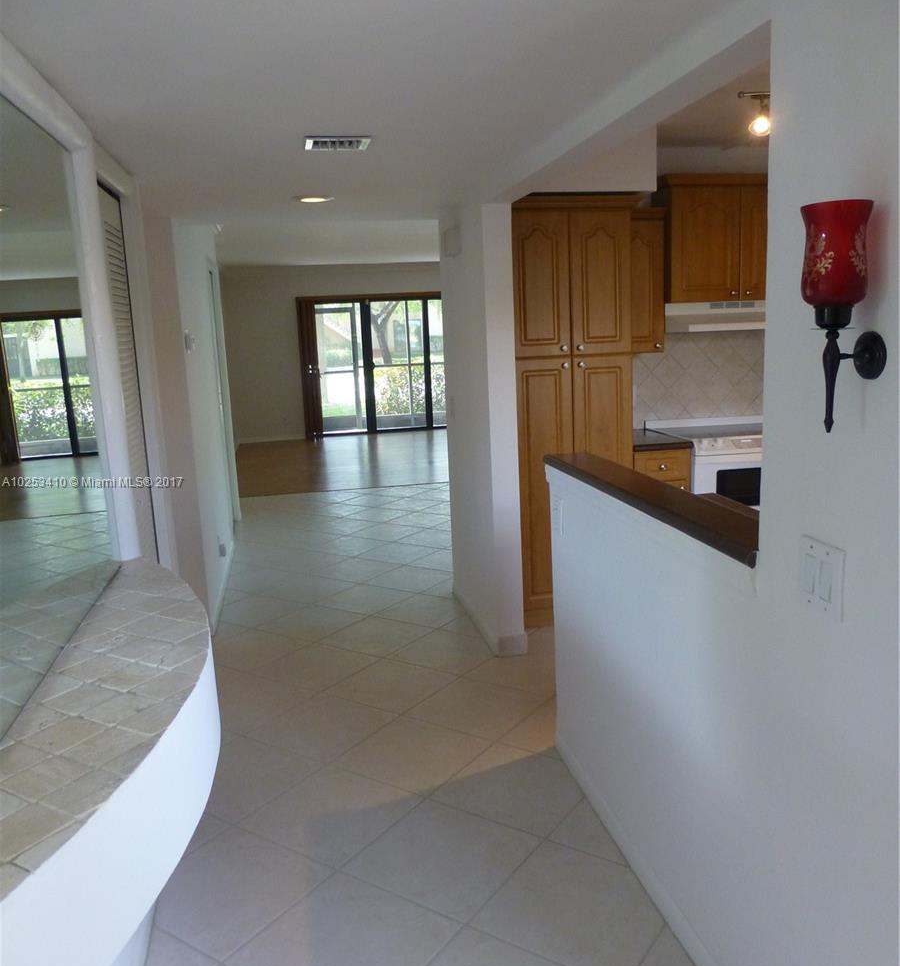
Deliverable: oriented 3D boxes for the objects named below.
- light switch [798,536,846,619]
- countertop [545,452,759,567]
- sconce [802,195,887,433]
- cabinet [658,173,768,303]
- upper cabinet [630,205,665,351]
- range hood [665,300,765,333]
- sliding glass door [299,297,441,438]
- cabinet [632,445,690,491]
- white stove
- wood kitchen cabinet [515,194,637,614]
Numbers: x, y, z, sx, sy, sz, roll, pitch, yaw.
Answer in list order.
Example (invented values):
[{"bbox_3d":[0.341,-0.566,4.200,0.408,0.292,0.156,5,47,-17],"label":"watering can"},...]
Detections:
[{"bbox_3d":[0.624,0.164,1.408,0.010,0.116,0.117,-4,11,-10],"label":"light switch"},{"bbox_3d":[0.503,0.025,2.171,0.135,0.040,1.310,-4,11,-10],"label":"countertop"},{"bbox_3d":[0.568,-0.243,1.228,0.120,0.337,0.113,-4,11,-10],"label":"sconce"},{"bbox_3d":[1.496,-1.321,4.541,0.770,0.645,0.380,-4,11,-10],"label":"cabinet"},{"bbox_3d":[0.967,-1.084,4.512,0.305,0.745,0.340,-4,11,-10],"label":"upper cabinet"},{"bbox_3d":[1.524,-0.918,4.587,0.762,0.153,0.440,-4,11,-10],"label":"range hood"},{"bbox_3d":[-0.965,-1.802,12.786,2.600,2.060,0.140,-4,11,-10],"label":"sliding glass door"},{"bbox_3d":[1.055,0.211,4.618,0.320,0.880,0.600,-4,11,-10],"label":"cabinet"},{"bbox_3d":[1.597,0.136,4.678,0.760,0.960,0.650,-4,11,-10],"label":"white stove"},{"bbox_3d":[0.566,-0.363,4.421,0.620,2.120,0.610,-4,11,-10],"label":"wood kitchen cabinet"}]

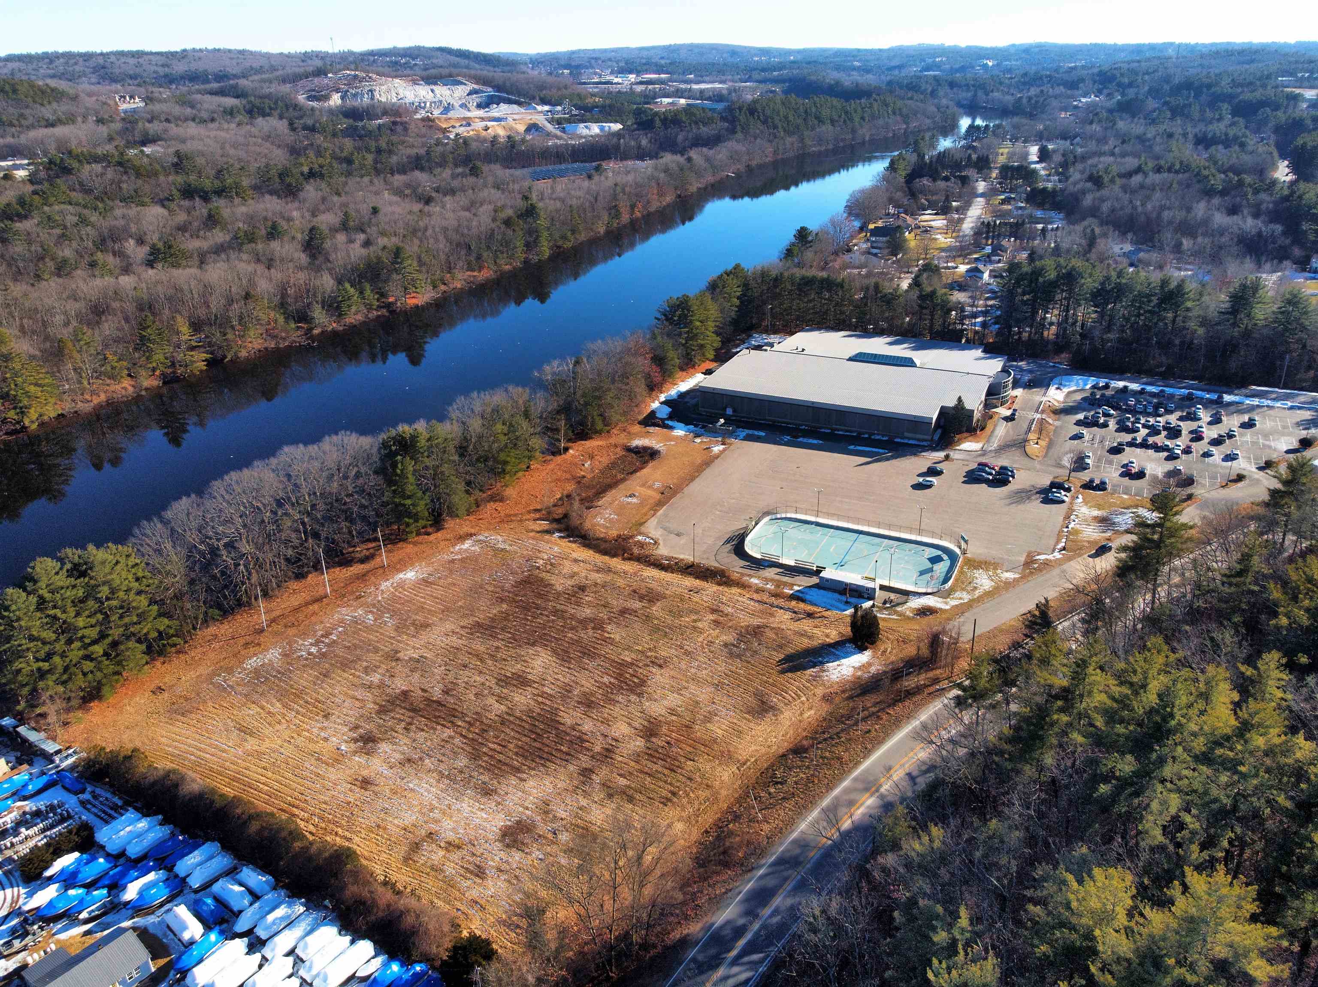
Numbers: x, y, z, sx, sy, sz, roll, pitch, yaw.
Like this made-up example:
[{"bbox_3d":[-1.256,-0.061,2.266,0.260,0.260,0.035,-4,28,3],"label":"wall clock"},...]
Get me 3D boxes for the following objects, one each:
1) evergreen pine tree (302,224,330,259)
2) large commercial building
[{"bbox_3d":[-171.524,-125.194,461.112,11.500,19.000,11.500,0,26,0],"label":"evergreen pine tree"},{"bbox_3d":[68.019,-38.648,300.743,86.000,10.000,79.000,11,28,22],"label":"large commercial building"}]

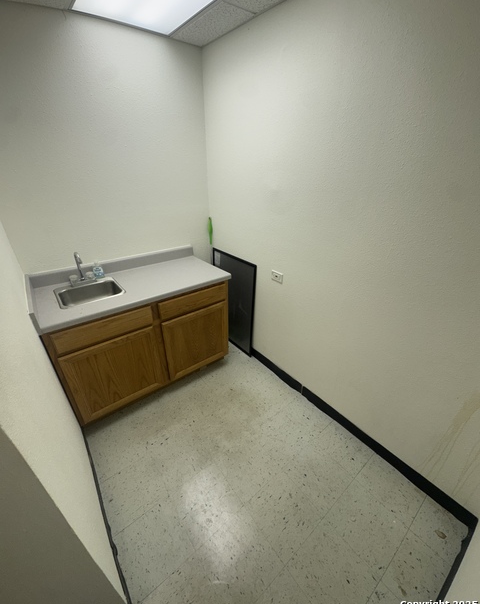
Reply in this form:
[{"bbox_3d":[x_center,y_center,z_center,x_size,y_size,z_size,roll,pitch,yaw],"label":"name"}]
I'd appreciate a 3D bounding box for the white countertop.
[{"bbox_3d":[-0.767,-0.178,1.926,1.276,0.135,0.637,-20,34,-33],"label":"white countertop"}]

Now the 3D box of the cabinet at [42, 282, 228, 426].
[{"bbox_3d":[-0.778,0.263,2.159,1.236,0.862,0.607,-20,34,-33],"label":"cabinet"}]

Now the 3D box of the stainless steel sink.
[{"bbox_3d":[-1.036,-0.008,1.819,0.387,0.156,0.341,-20,34,-33],"label":"stainless steel sink"}]

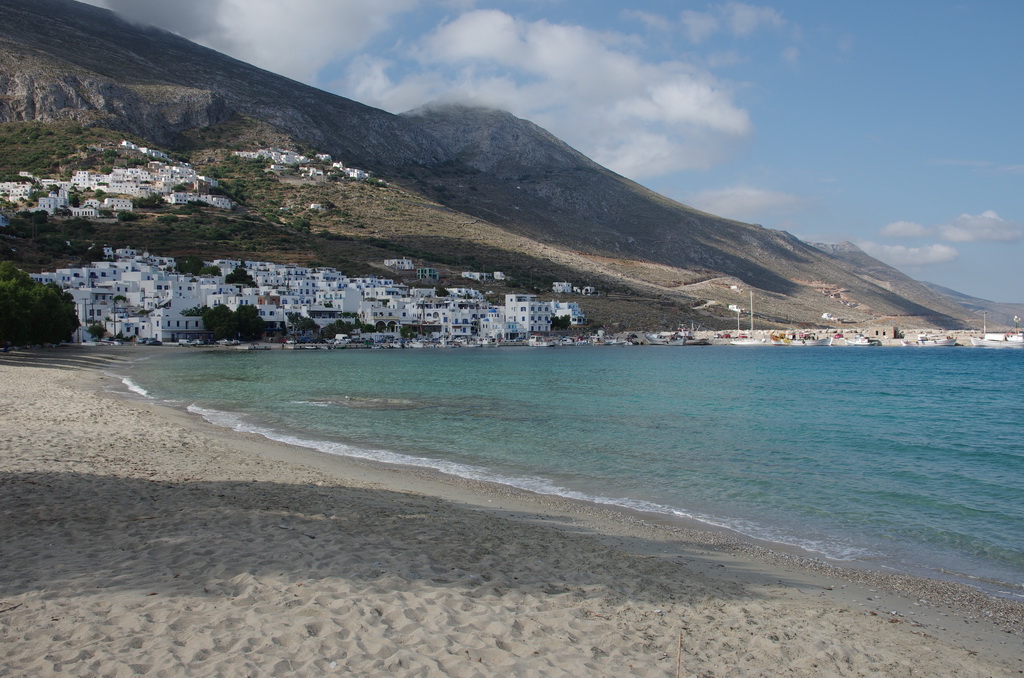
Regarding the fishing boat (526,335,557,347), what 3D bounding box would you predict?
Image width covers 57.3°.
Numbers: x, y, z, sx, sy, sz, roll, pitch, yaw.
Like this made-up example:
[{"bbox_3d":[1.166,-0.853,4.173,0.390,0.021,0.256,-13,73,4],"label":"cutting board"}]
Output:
[{"bbox_3d":[8.960,0.530,275.000,7.800,3.500,2.800,0,0,12],"label":"fishing boat"}]

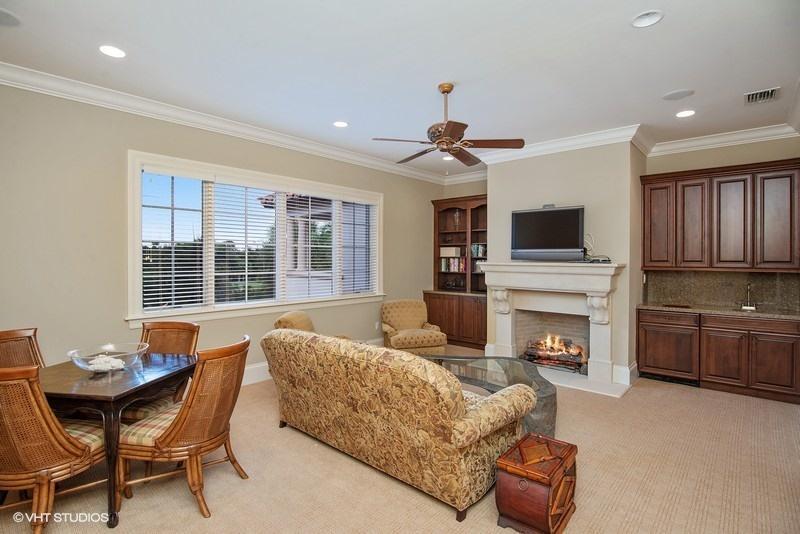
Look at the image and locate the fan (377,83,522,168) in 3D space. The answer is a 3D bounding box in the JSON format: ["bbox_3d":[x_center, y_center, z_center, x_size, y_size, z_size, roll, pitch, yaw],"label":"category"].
[{"bbox_3d":[0.407,-1.312,3.343,1.300,0.600,1.300,1,1,43],"label":"fan"}]

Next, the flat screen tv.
[{"bbox_3d":[1.949,-0.428,5.035,0.970,0.675,0.140,1,1,43],"label":"flat screen tv"}]

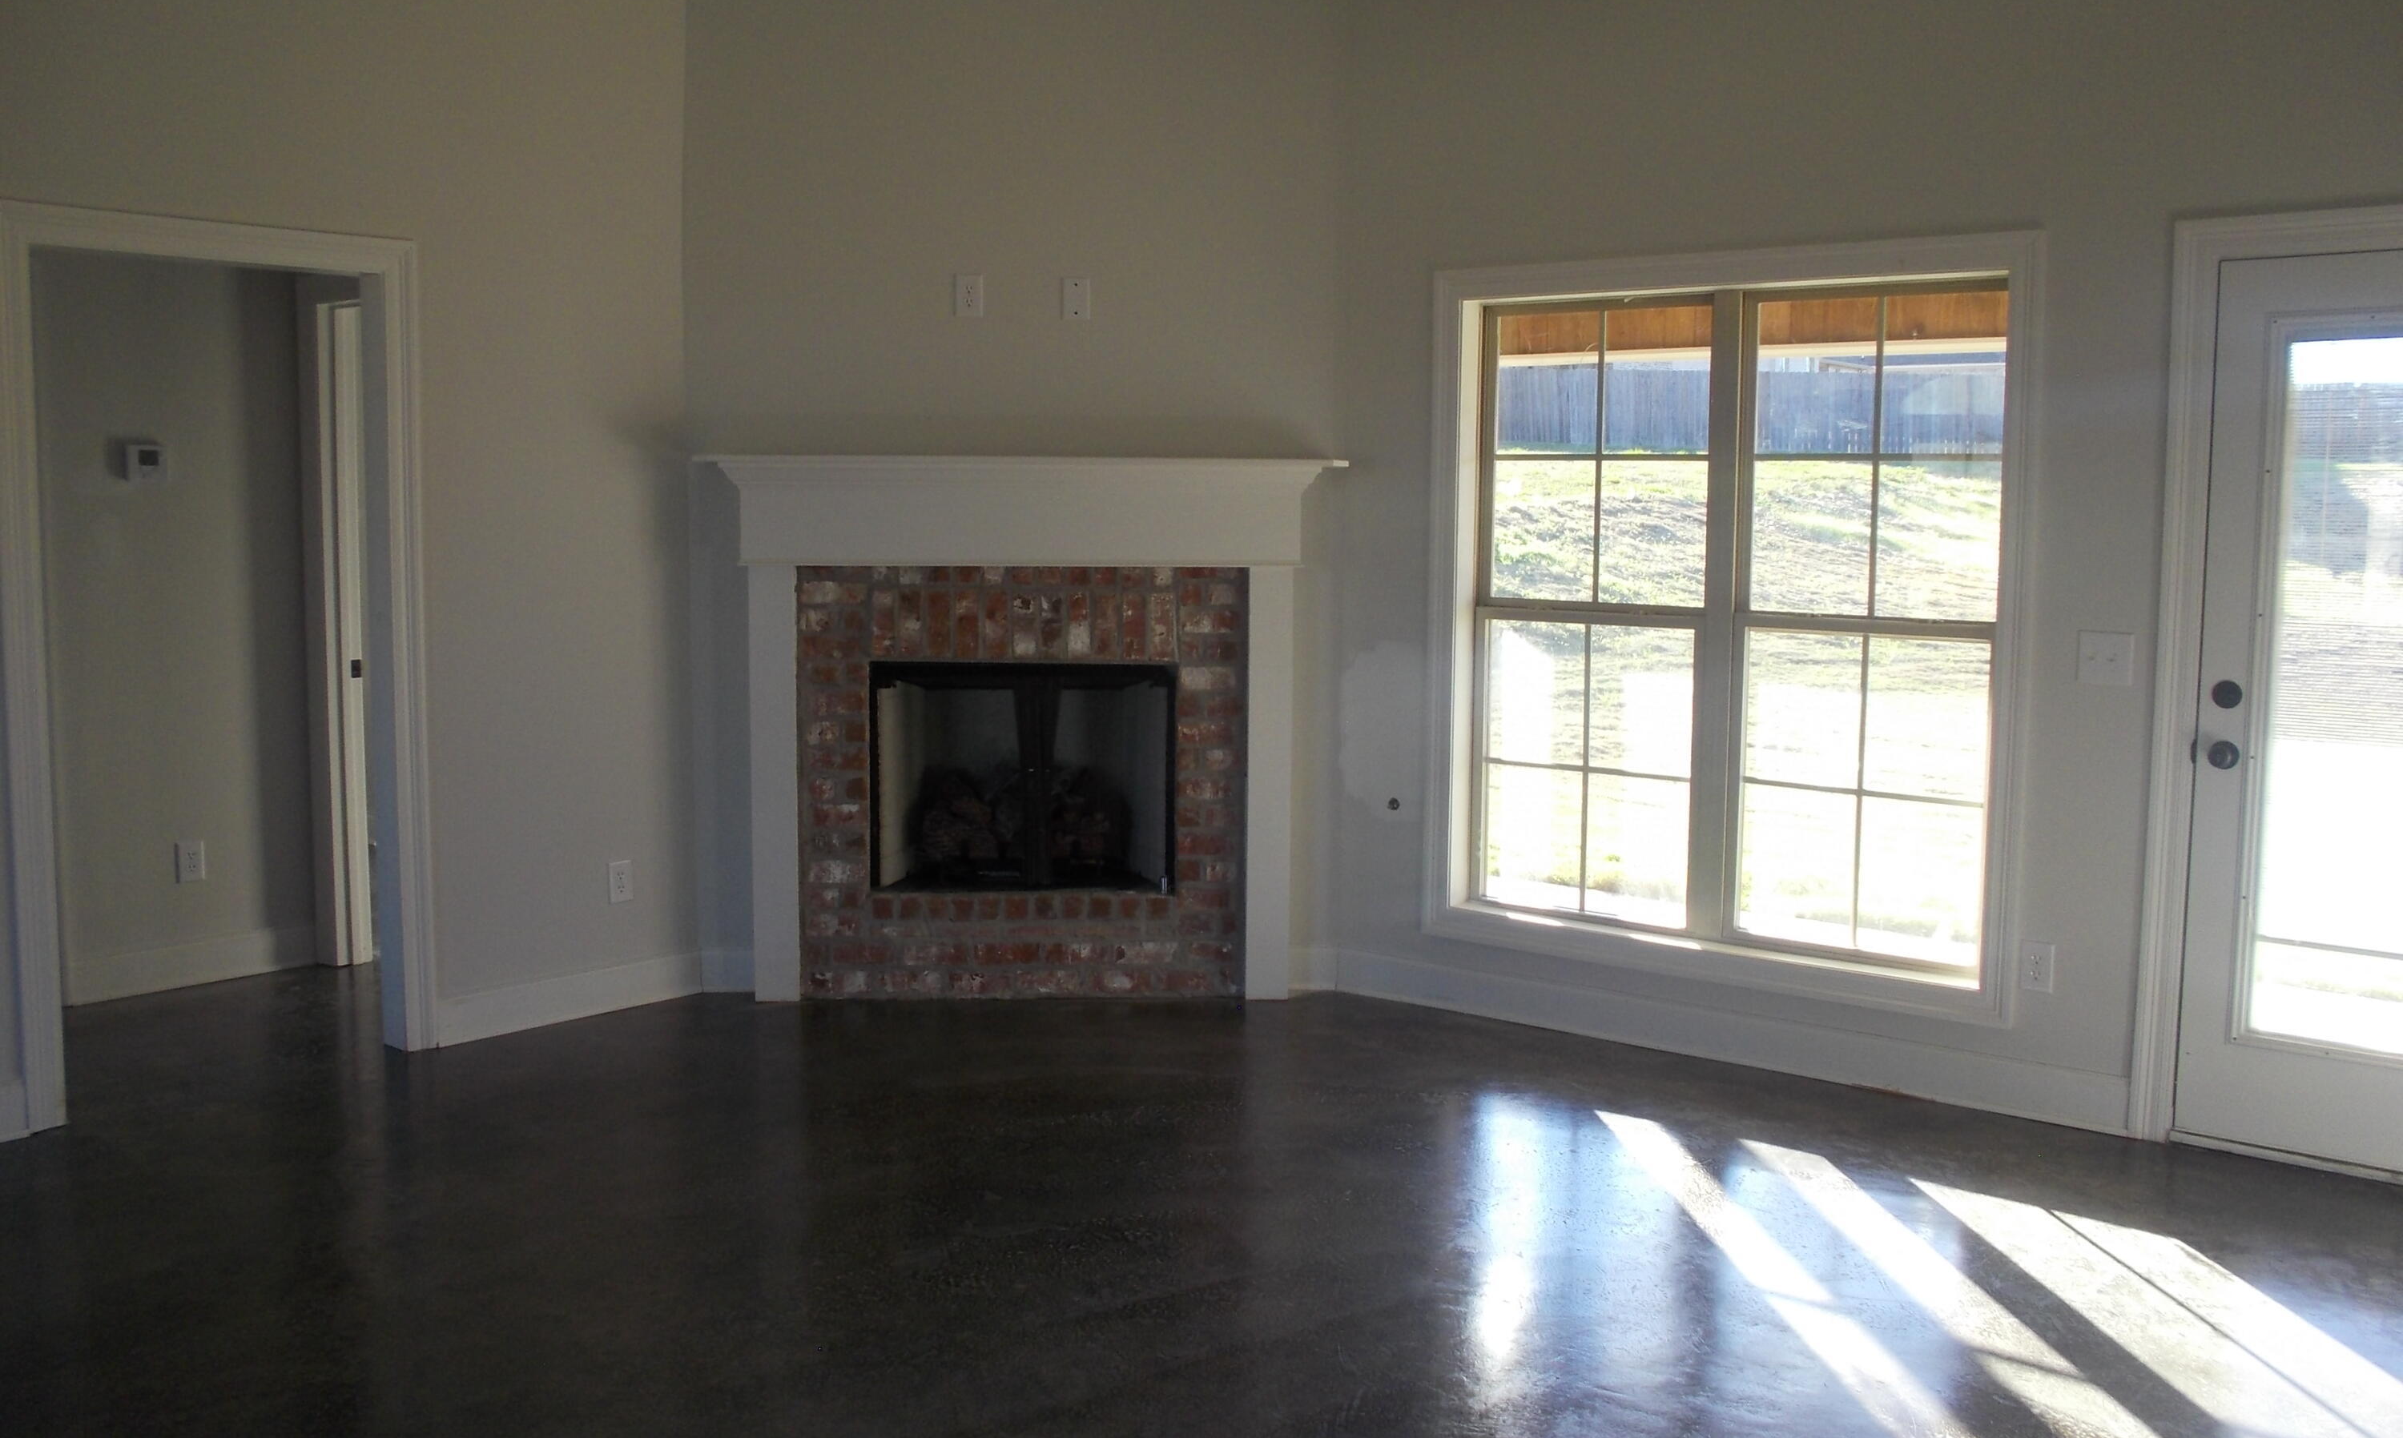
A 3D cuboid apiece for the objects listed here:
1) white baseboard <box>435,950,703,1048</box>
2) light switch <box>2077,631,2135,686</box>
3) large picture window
[{"bbox_3d":[-1.792,0.802,5.801,0.016,0.132,0.873,5,7,39],"label":"white baseboard"},{"bbox_3d":[2.120,-0.141,4.729,0.121,0.119,0.018,5,7,39],"label":"light switch"},{"bbox_3d":[1.401,-0.265,5.464,1.530,1.760,0.120,5,7,39],"label":"large picture window"}]

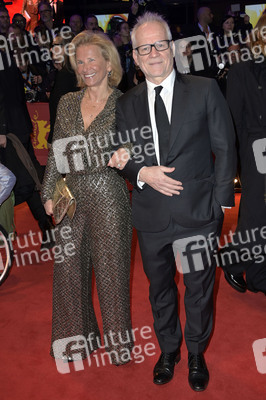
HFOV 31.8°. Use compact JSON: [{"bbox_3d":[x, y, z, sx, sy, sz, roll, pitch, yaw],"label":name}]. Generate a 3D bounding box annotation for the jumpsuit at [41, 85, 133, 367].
[{"bbox_3d":[-0.215,0.173,2.427,0.470,1.450,0.350,1,15,6],"label":"jumpsuit"}]

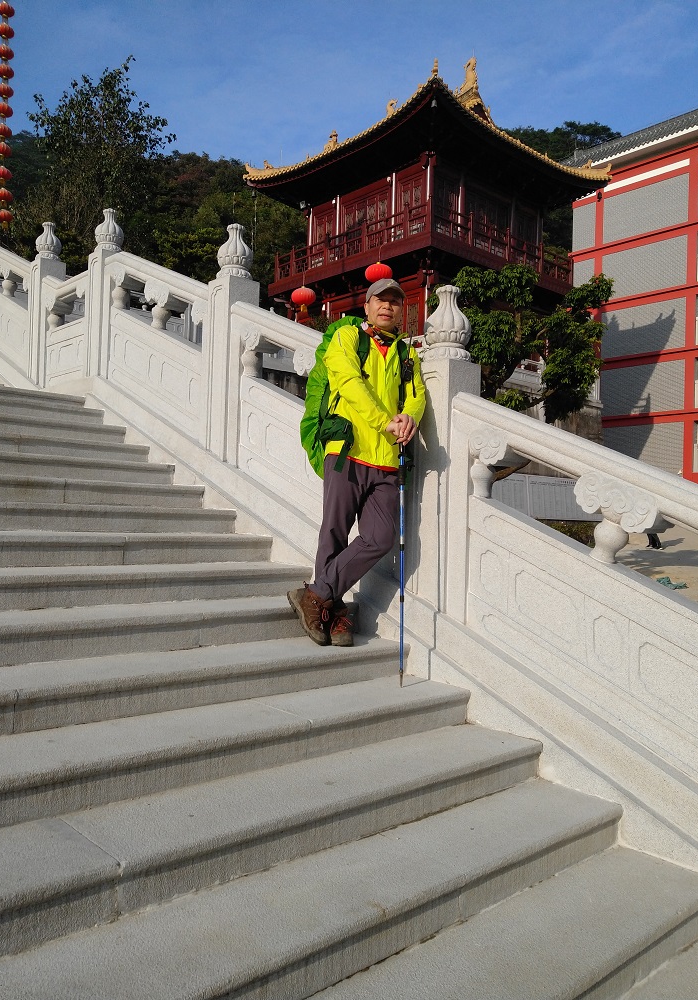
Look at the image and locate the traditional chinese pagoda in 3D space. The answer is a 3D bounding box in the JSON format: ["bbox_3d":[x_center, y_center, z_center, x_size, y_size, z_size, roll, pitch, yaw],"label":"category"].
[{"bbox_3d":[3.187,-11.464,33.199,11.300,13.000,11.300,3,-2,-43],"label":"traditional chinese pagoda"}]

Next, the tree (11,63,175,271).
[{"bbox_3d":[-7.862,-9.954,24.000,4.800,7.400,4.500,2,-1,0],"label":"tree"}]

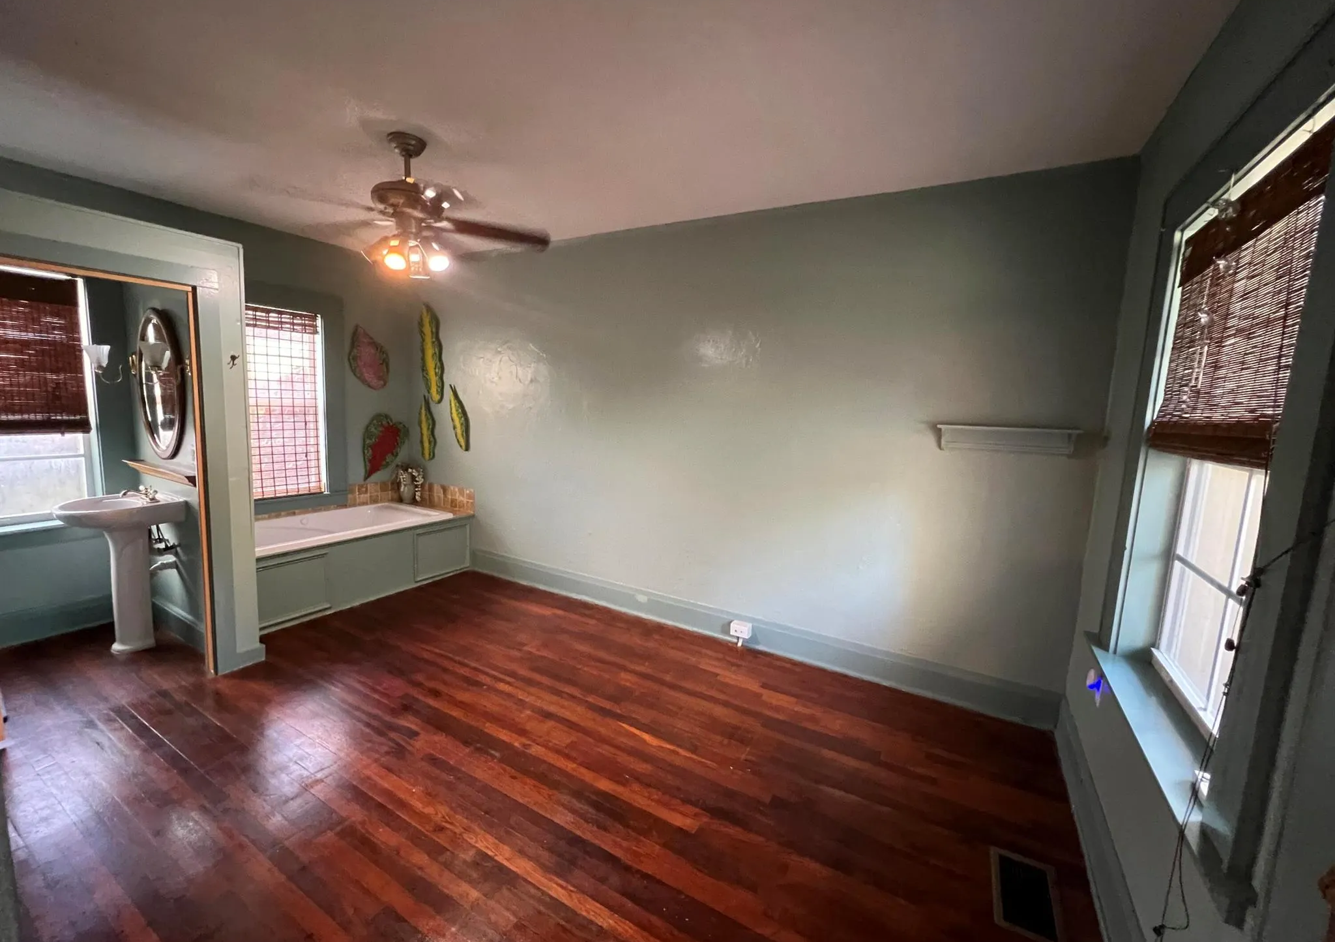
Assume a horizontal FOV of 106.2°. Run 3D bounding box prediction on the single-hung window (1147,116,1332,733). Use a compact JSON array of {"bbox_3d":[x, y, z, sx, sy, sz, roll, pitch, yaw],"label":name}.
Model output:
[{"bbox_3d":[1.473,-0.027,1.350,0.113,1.453,0.832,7,8,31],"label":"single-hung window"}]

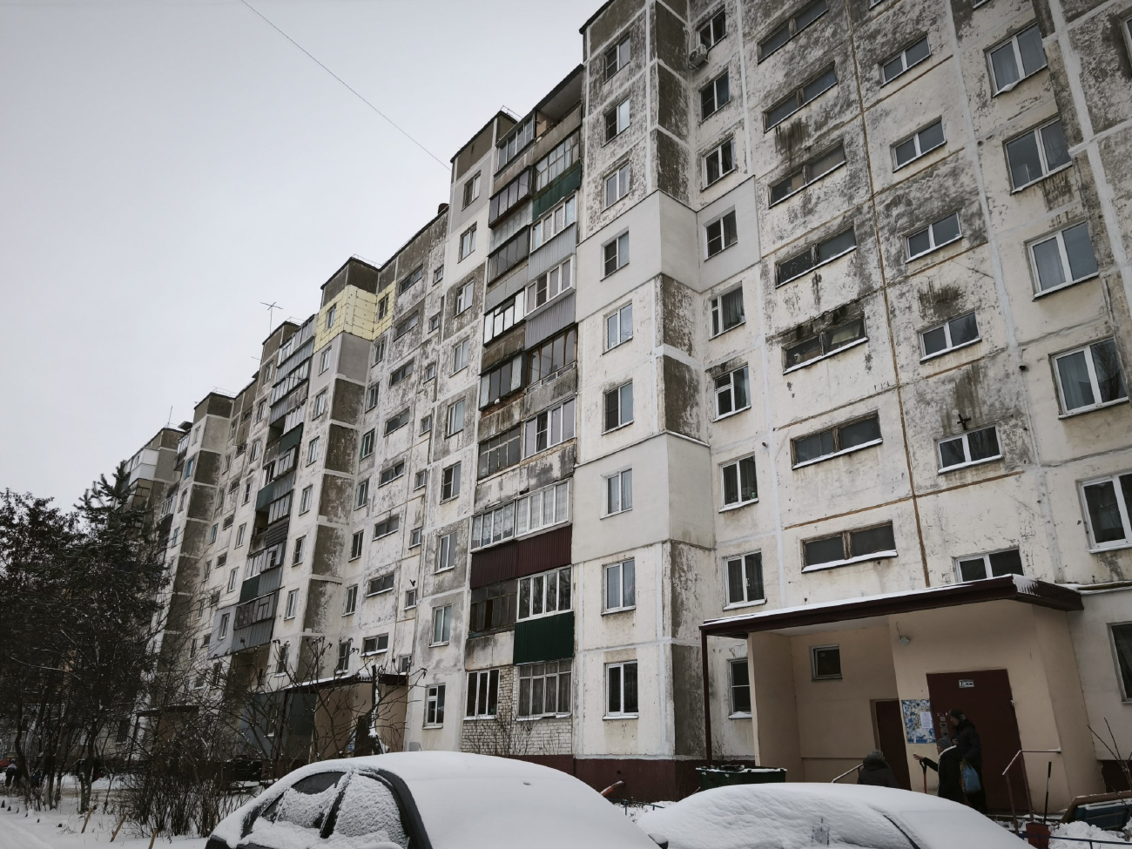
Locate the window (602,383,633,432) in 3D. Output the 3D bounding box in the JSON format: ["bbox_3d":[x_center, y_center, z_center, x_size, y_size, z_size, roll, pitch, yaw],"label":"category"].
[{"bbox_3d":[1.688,-0.524,24.136,0.200,1.483,1.353,17,-26,-37],"label":"window"}]

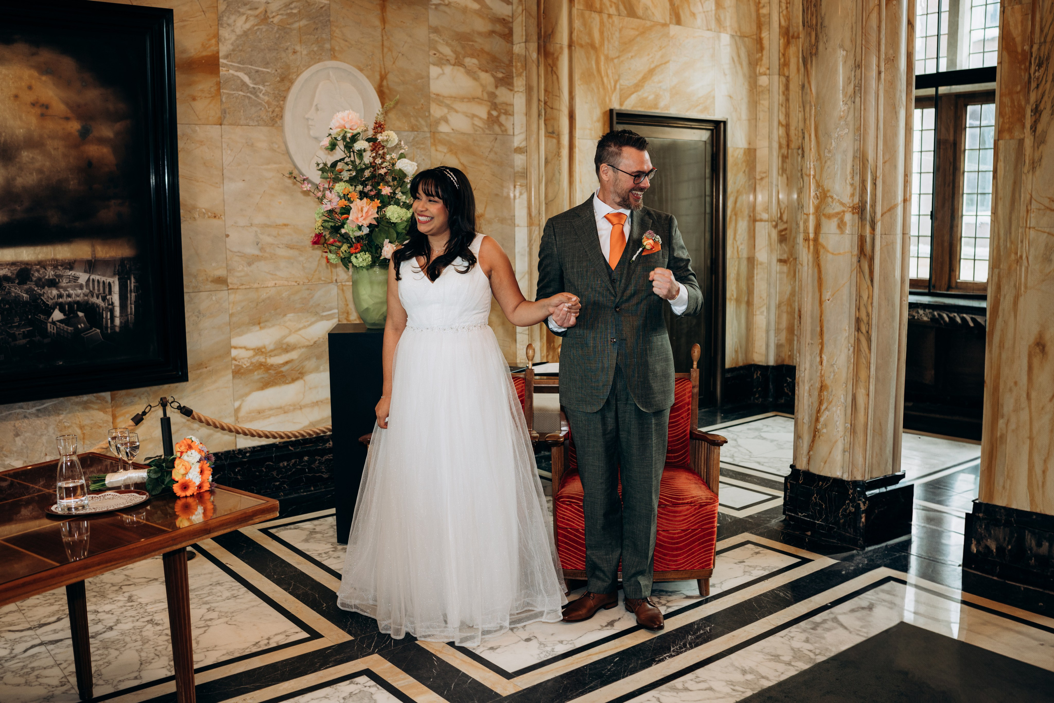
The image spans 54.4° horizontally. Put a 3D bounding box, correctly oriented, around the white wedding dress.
[{"bbox_3d":[-0.305,0.292,3.902,0.870,1.467,0.690,2,9,18],"label":"white wedding dress"}]

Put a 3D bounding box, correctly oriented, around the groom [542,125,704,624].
[{"bbox_3d":[0.340,0.112,3.804,0.600,1.842,0.470,-1,8,-3],"label":"groom"}]

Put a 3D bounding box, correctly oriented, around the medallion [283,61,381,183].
[{"bbox_3d":[-1.043,-1.233,5.519,0.572,0.639,0.060,-7,11,-38],"label":"medallion"}]

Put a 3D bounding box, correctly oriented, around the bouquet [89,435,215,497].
[{"bbox_3d":[-1.091,0.339,2.980,0.365,0.180,0.190,1,8,7],"label":"bouquet"}]

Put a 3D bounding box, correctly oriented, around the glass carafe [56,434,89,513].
[{"bbox_3d":[-1.253,0.329,2.808,0.089,0.194,0.089,-3,9,-17],"label":"glass carafe"}]

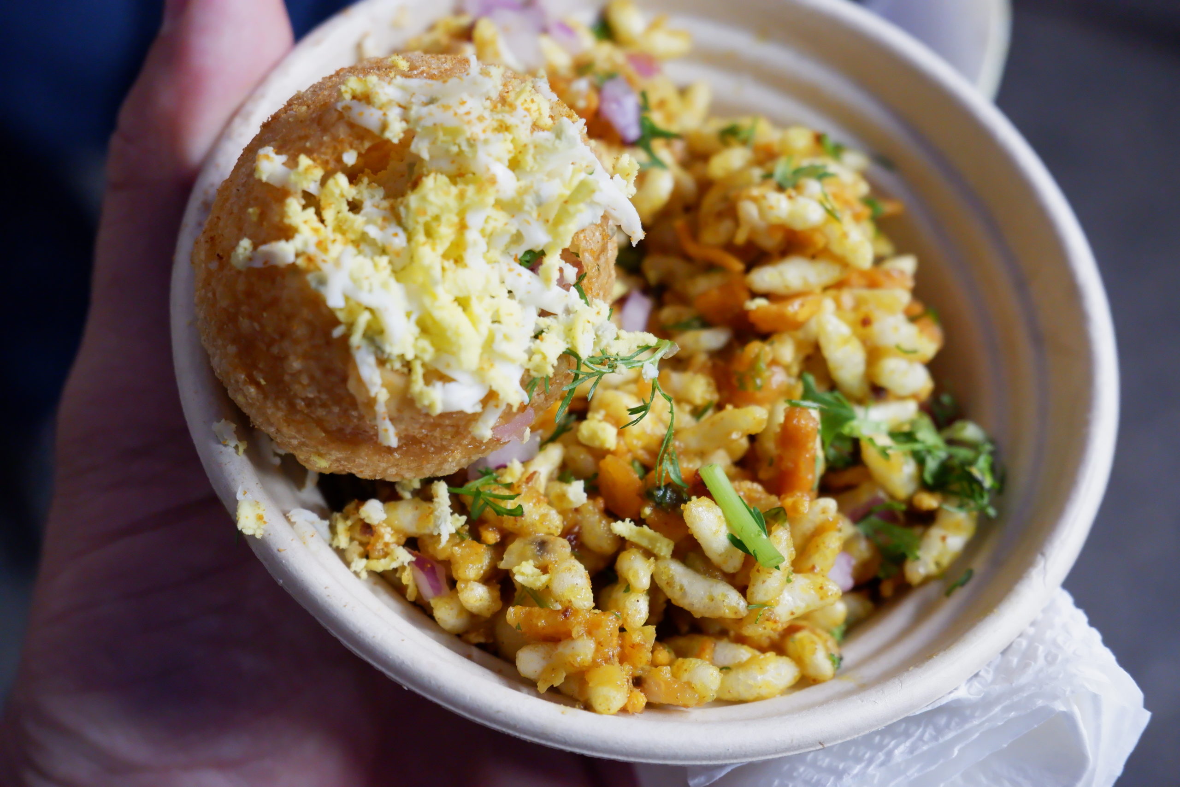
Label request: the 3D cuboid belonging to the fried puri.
[{"bbox_3d":[-0.022,-0.015,0.226,0.051,0.047,0.051,0,71,-13],"label":"fried puri"}]

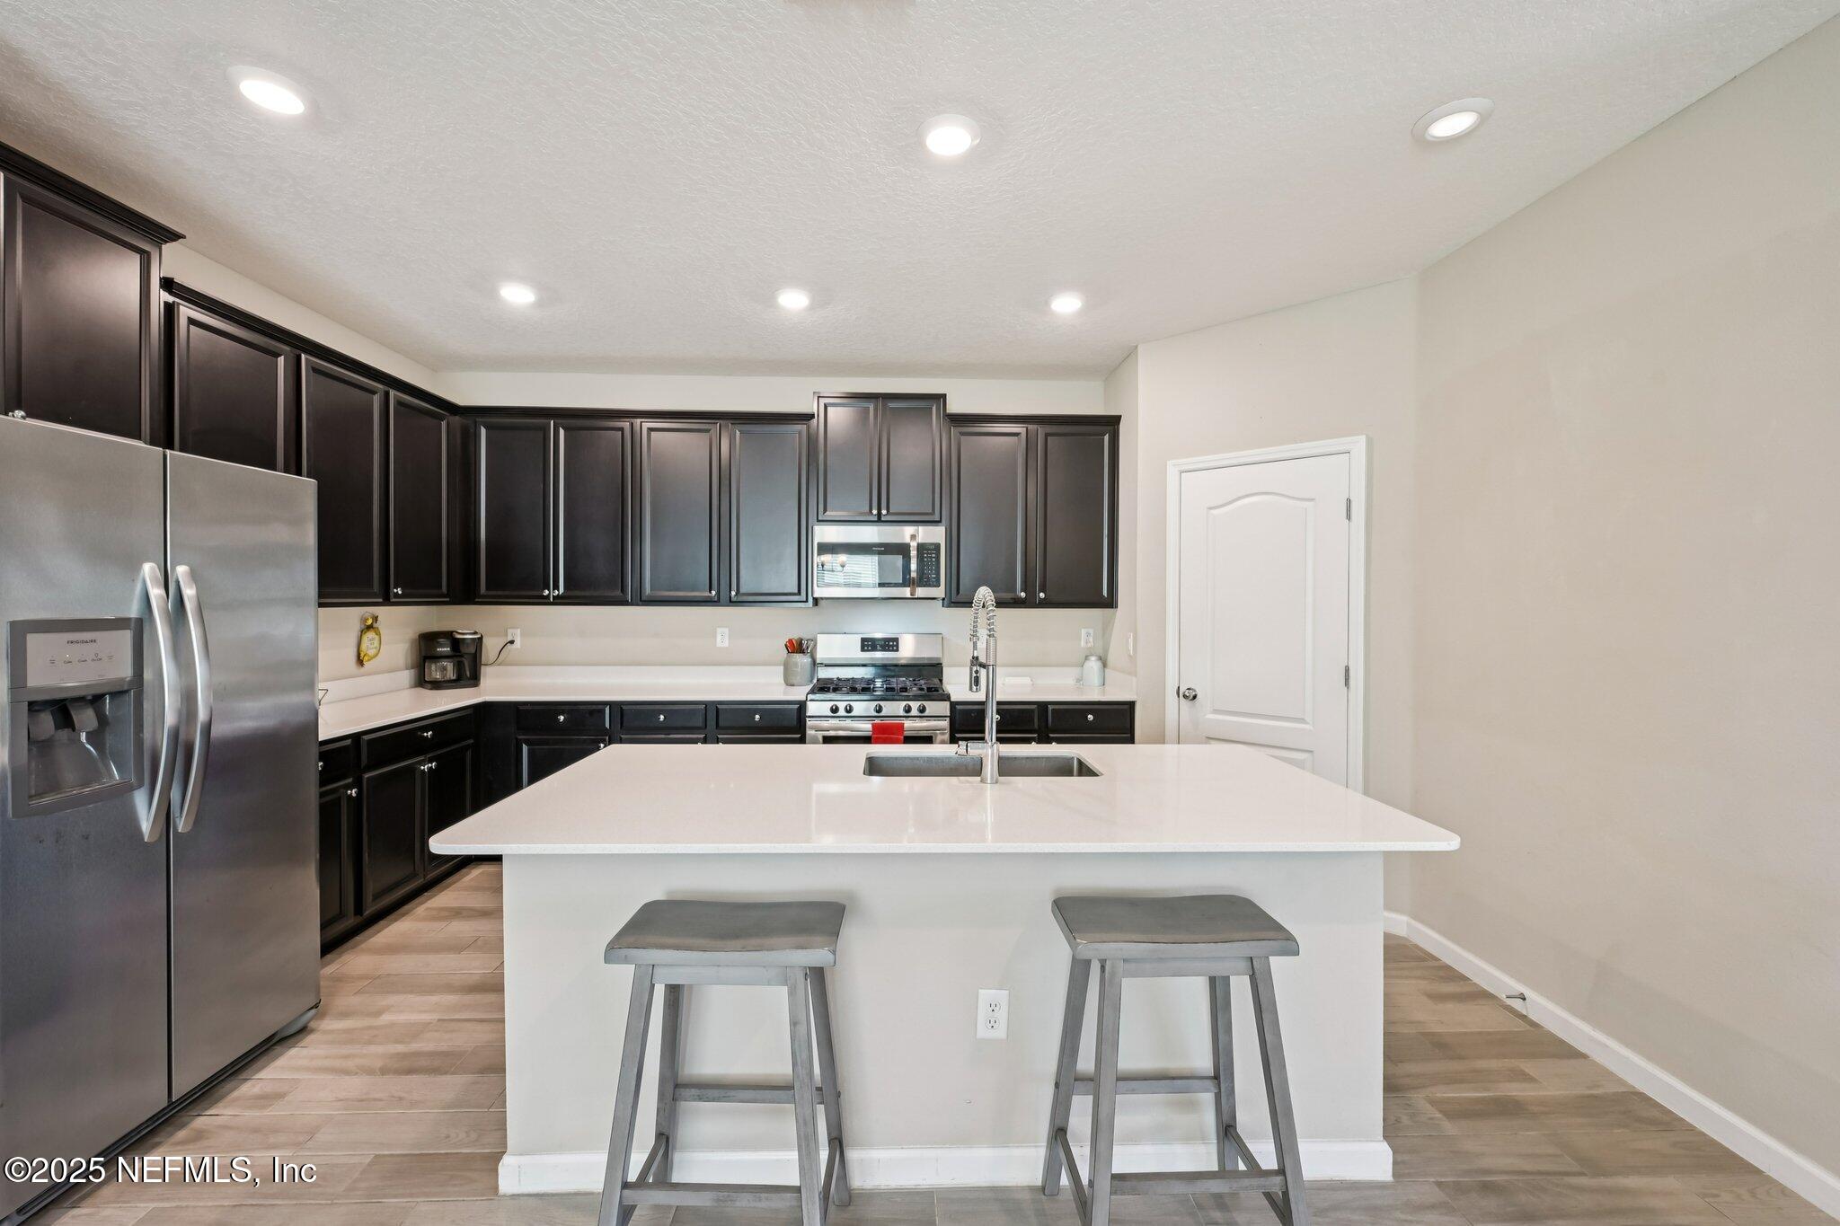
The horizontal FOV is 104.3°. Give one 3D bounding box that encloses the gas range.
[{"bbox_3d":[-0.228,0.760,4.155,0.765,1.230,0.690,0,1,-1],"label":"gas range"}]

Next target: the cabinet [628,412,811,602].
[{"bbox_3d":[-1.139,-0.590,4.301,1.047,1.107,0.342,0,1,-1],"label":"cabinet"}]

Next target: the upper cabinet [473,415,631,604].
[{"bbox_3d":[-2.121,-0.593,4.278,0.918,1.107,0.342,0,1,-1],"label":"upper cabinet"}]

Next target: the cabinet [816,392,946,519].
[{"bbox_3d":[-0.232,-0.897,4.314,0.766,0.750,0.347,0,1,-1],"label":"cabinet"}]

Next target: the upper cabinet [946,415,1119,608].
[{"bbox_3d":[0.655,-0.584,4.343,1.015,1.107,0.342,0,1,-1],"label":"upper cabinet"}]

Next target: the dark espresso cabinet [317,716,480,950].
[{"bbox_3d":[-2.640,0.942,3.156,0.624,0.885,1.340,0,1,-1],"label":"dark espresso cabinet"}]

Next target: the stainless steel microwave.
[{"bbox_3d":[-0.233,-0.296,4.297,0.758,0.433,0.402,0,1,-1],"label":"stainless steel microwave"}]

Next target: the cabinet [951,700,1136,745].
[{"bbox_3d":[0.661,0.935,4.225,1.010,0.885,0.632,0,1,-1],"label":"cabinet"}]

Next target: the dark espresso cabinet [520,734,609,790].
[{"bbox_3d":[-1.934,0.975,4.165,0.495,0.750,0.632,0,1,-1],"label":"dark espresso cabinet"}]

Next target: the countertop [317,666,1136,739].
[{"bbox_3d":[-0.886,0.427,3.492,4.144,0.145,2.007,0,1,-1],"label":"countertop"}]

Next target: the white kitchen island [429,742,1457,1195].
[{"bbox_3d":[0.062,0.955,2.122,2.318,0.913,1.074,0,1,-1],"label":"white kitchen island"}]

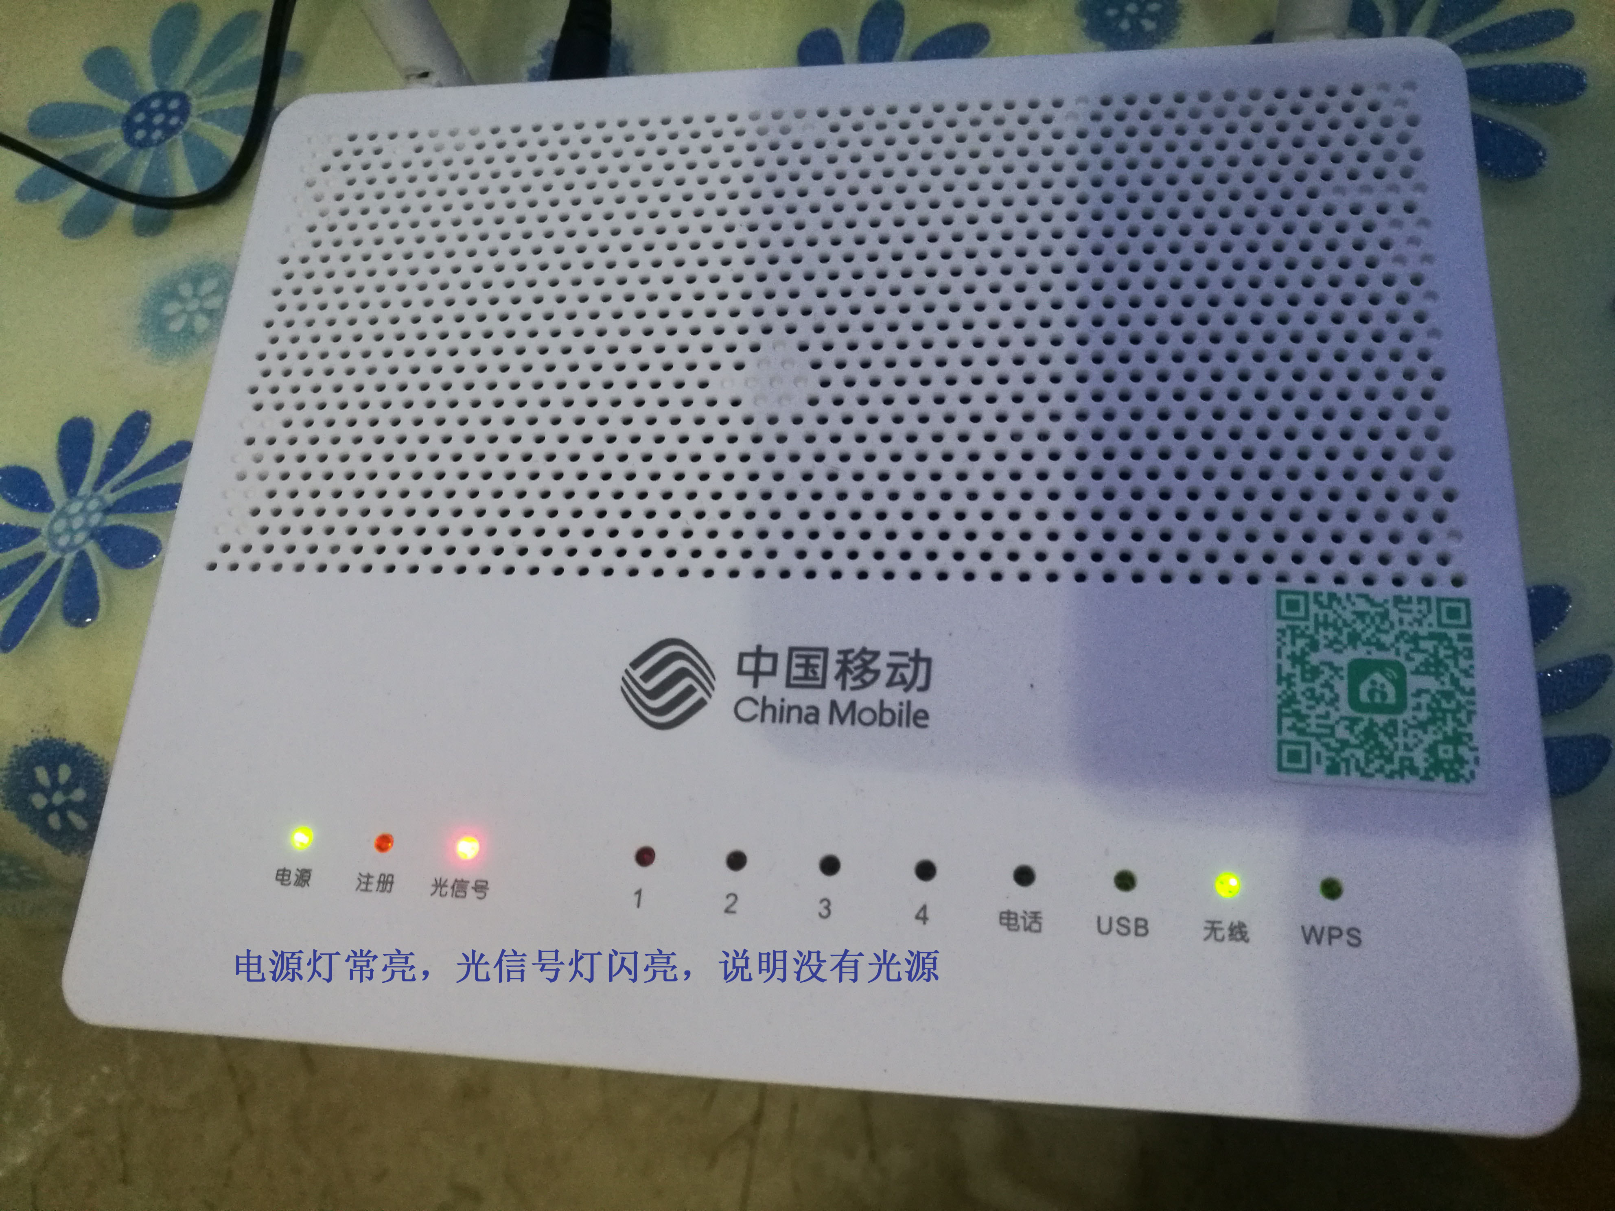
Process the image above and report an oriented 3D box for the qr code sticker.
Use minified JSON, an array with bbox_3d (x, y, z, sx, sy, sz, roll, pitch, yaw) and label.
[{"bbox_3d":[0.073,0.010,0.162,0.025,0.001,0.025,3,72,10],"label":"qr code sticker"}]

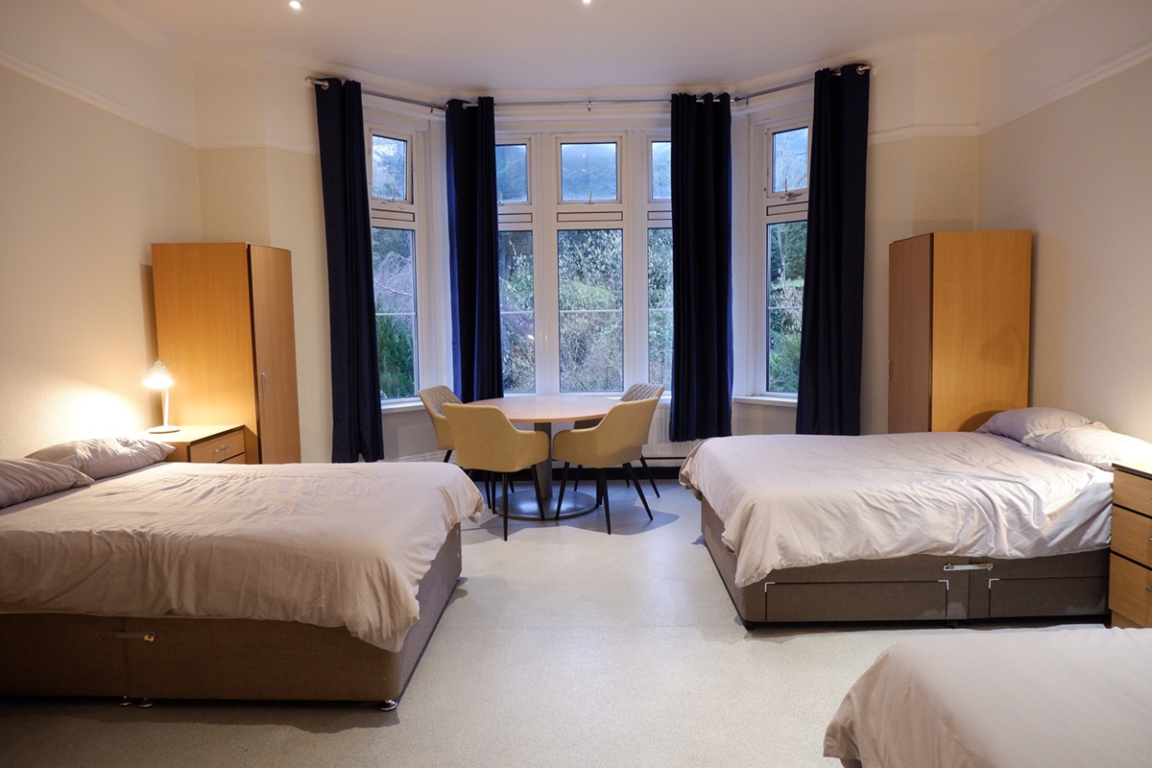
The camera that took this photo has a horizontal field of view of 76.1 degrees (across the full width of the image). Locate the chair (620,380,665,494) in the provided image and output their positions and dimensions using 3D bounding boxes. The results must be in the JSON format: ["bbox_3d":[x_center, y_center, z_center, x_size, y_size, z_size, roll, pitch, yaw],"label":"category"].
[{"bbox_3d":[0.324,0.435,5.614,0.580,0.830,0.560,-4,6,-27],"label":"chair"}]

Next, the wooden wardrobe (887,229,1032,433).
[{"bbox_3d":[2.546,-0.057,4.983,0.600,1.840,0.676,-1,5,2],"label":"wooden wardrobe"}]

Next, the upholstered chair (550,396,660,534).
[{"bbox_3d":[0.202,0.504,4.918,0.580,0.830,0.560,4,8,44],"label":"upholstered chair"}]

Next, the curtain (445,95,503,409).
[{"bbox_3d":[-0.795,-0.852,5.801,0.390,2.680,0.150,-1,5,2],"label":"curtain"}]

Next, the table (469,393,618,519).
[{"bbox_3d":[-0.244,0.521,5.374,1.270,0.726,1.270,-1,5,2],"label":"table"}]

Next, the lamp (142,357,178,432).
[{"bbox_3d":[-2.550,0.067,4.524,0.190,0.440,0.210,2,6,32],"label":"lamp"}]

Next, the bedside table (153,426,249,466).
[{"bbox_3d":[-2.368,0.658,4.420,0.510,0.720,0.600,-1,5,2],"label":"bedside table"}]

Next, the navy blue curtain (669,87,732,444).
[{"bbox_3d":[0.979,-0.882,5.746,0.500,2.680,0.150,-1,5,2],"label":"navy blue curtain"}]

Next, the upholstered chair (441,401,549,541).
[{"bbox_3d":[-0.526,0.528,4.821,0.560,0.830,0.580,2,6,27],"label":"upholstered chair"}]

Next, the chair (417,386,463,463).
[{"bbox_3d":[-0.823,0.460,5.593,0.580,0.830,0.560,1,6,18],"label":"chair"}]

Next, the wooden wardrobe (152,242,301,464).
[{"bbox_3d":[-2.331,0.022,5.027,0.605,1.870,0.662,-1,5,2],"label":"wooden wardrobe"}]

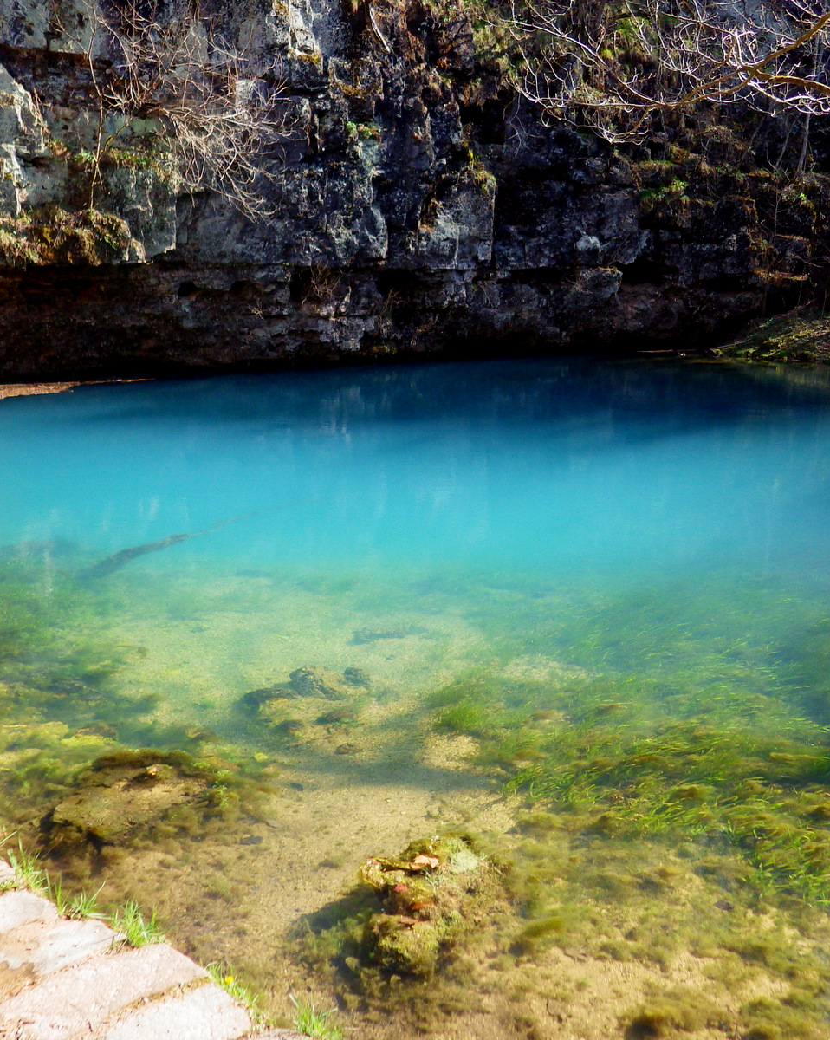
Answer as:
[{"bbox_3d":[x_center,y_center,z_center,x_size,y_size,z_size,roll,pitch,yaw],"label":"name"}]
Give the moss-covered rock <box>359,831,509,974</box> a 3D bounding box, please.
[{"bbox_3d":[0.058,1.370,3.550,0.520,0.300,0.460,0,13,0],"label":"moss-covered rock"}]

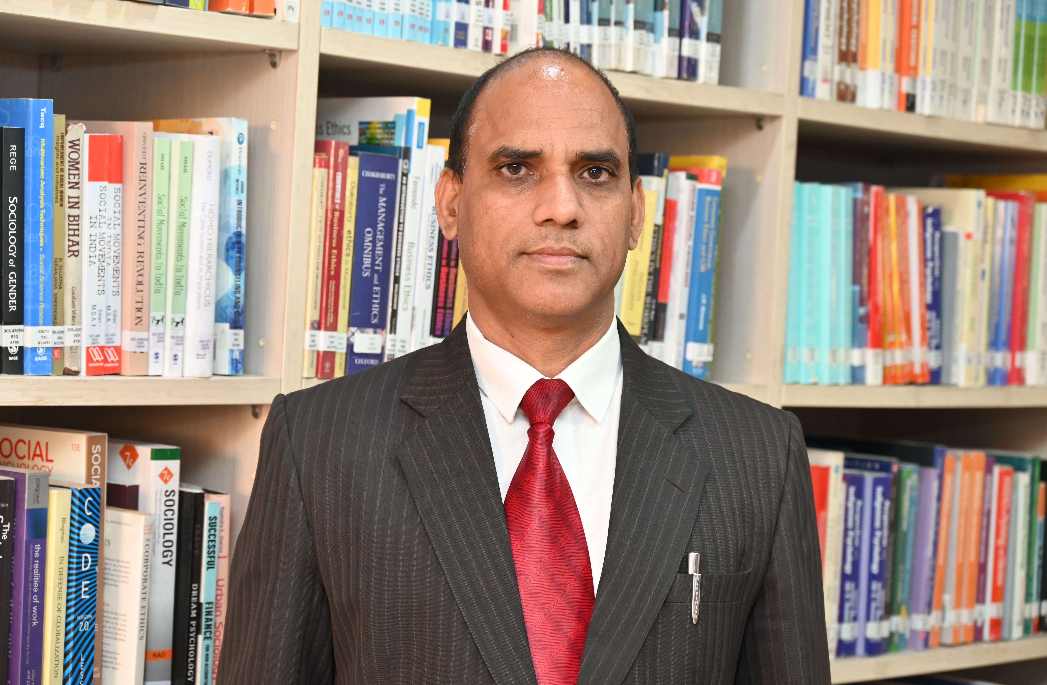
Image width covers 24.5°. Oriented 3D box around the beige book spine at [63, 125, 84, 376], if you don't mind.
[{"bbox_3d":[-0.443,-0.084,2.156,0.017,0.218,0.145,-2,5,-45],"label":"beige book spine"}]

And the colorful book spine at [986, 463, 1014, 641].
[{"bbox_3d":[0.564,0.269,3.175,0.028,0.224,0.150,2,2,-45],"label":"colorful book spine"}]

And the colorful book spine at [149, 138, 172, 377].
[{"bbox_3d":[-0.383,-0.082,2.254,0.015,0.216,0.140,2,2,-44],"label":"colorful book spine"}]

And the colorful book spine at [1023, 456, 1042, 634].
[{"bbox_3d":[0.619,0.265,3.246,0.015,0.234,0.155,1,3,-45],"label":"colorful book spine"}]

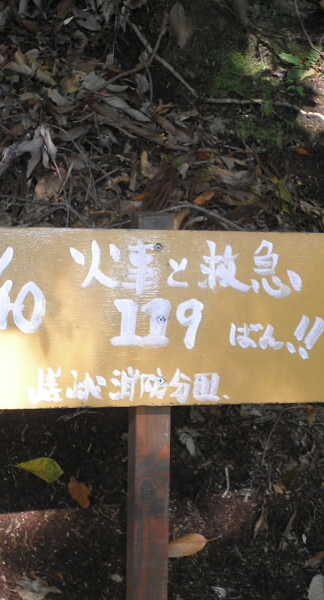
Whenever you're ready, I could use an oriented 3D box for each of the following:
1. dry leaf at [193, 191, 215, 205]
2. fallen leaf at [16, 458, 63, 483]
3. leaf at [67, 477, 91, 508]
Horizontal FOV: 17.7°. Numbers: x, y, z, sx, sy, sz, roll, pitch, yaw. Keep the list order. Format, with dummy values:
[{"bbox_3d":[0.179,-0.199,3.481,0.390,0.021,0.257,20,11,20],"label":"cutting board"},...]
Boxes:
[{"bbox_3d":[0.076,-0.183,1.843,0.048,0.008,0.019,-31,59,-21],"label":"dry leaf"},{"bbox_3d":[-0.173,0.239,1.478,0.069,0.032,0.014,8,-27,4],"label":"fallen leaf"},{"bbox_3d":[-0.120,0.278,1.506,0.025,0.053,0.012,-23,-25,-21],"label":"leaf"}]

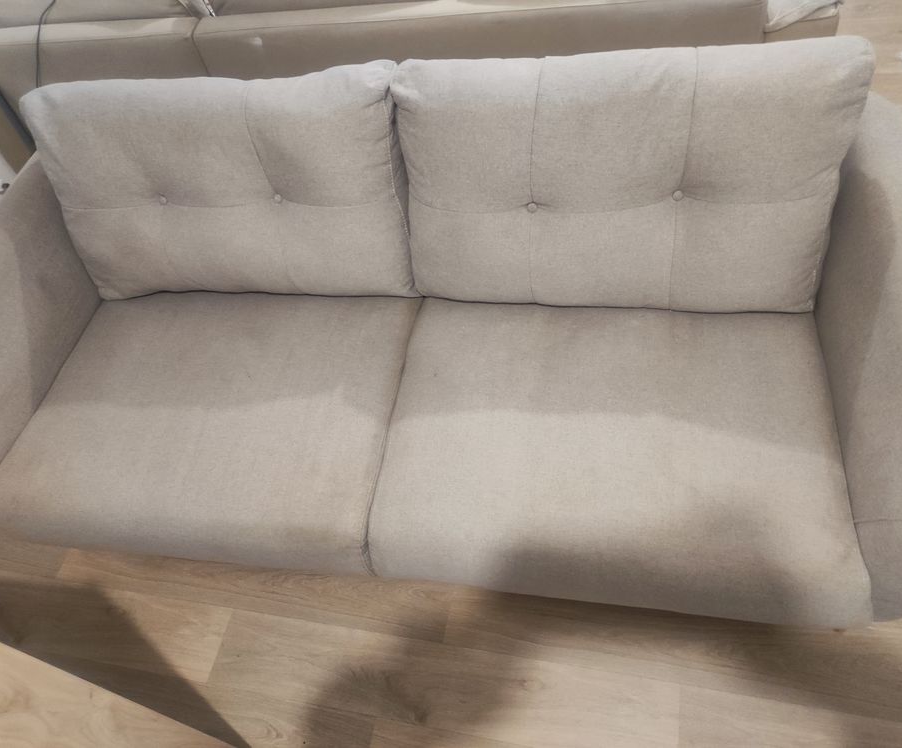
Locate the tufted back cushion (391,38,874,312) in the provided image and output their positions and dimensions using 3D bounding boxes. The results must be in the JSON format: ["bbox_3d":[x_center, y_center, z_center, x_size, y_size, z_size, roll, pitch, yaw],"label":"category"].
[{"bbox_3d":[0.321,-0.374,1.417,0.790,0.480,0.175,2,40,12],"label":"tufted back cushion"}]

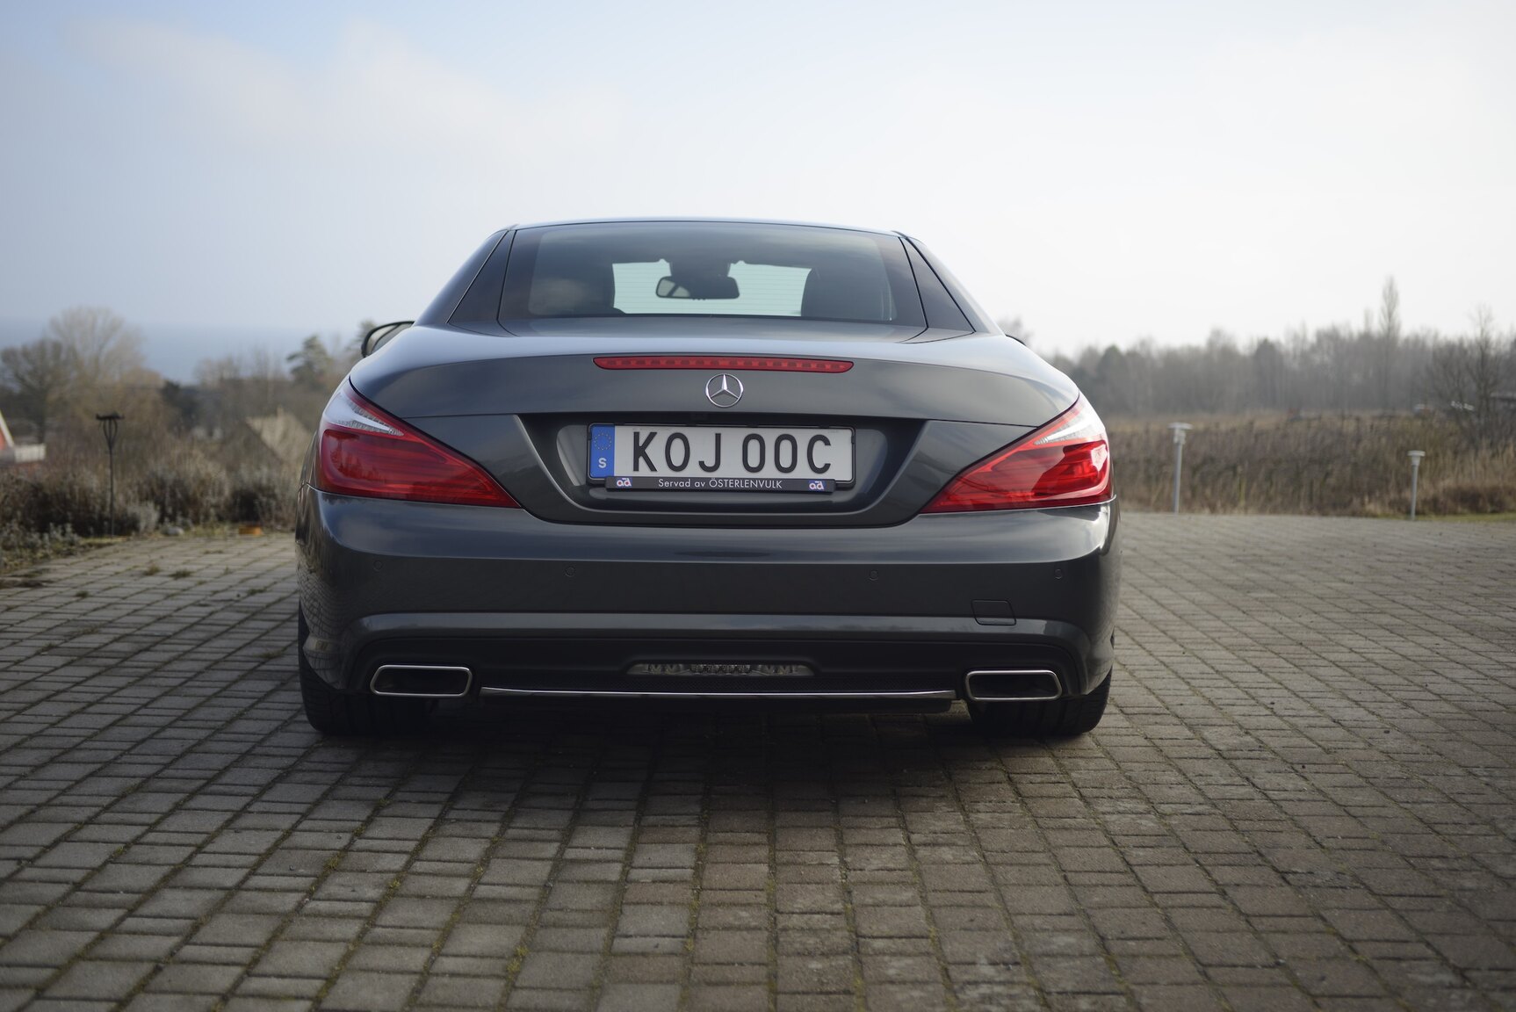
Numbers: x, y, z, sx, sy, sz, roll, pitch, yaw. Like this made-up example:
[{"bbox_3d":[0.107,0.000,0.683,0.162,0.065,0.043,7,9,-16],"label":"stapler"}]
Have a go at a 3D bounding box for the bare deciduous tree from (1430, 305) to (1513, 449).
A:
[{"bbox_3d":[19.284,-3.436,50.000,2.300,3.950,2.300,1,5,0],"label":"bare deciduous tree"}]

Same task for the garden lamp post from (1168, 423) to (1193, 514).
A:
[{"bbox_3d":[2.779,-0.234,12.200,0.160,0.630,0.160,1,5,0],"label":"garden lamp post"}]

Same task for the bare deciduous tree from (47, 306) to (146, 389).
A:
[{"bbox_3d":[-40.082,-7.982,112.000,6.100,8.400,6.100,1,5,0],"label":"bare deciduous tree"}]

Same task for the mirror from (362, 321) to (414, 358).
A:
[{"bbox_3d":[-1.121,-0.503,5.810,0.240,0.160,0.150,1,6,-6],"label":"mirror"}]

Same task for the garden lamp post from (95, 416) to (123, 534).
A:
[{"bbox_3d":[-3.130,-0.149,8.950,0.135,0.600,0.135,1,5,0],"label":"garden lamp post"}]

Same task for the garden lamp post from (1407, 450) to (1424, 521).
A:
[{"bbox_3d":[5.747,-0.179,16.200,0.158,0.620,0.158,1,5,0],"label":"garden lamp post"}]

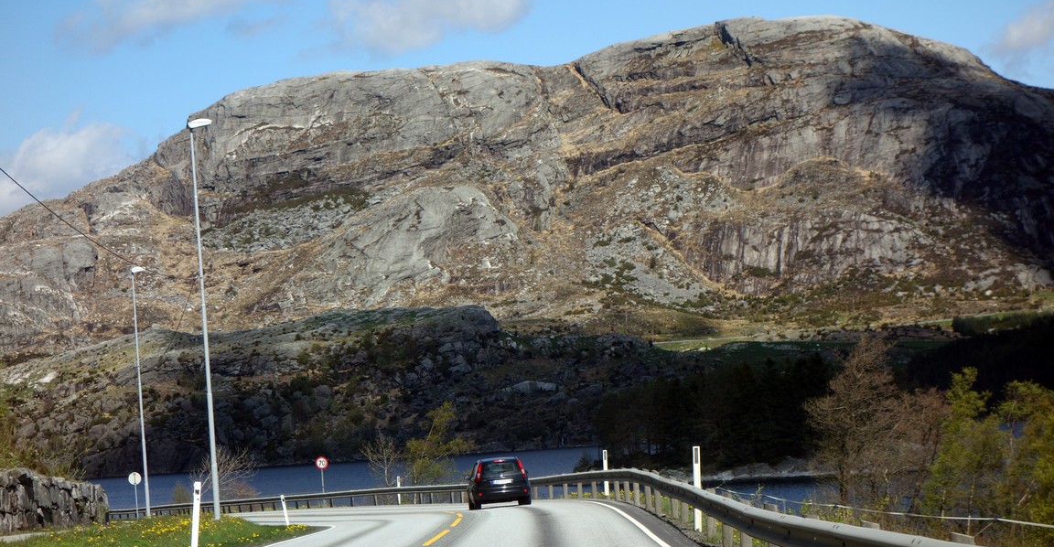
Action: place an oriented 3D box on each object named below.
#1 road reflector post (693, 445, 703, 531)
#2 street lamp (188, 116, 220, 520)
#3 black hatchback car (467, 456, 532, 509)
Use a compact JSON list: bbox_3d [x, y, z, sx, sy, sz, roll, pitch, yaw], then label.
[{"bbox_3d":[2.514,3.176,41.000,0.104,1.250,0.060,-2,-3,2],"label":"road reflector post"},{"bbox_3d":[-7.983,1.150,70.600,0.630,10.120,0.300,-4,-3,-5],"label":"street lamp"},{"bbox_3d":[-0.850,6.165,82.393,1.690,1.470,3.980,-4,-3,-4],"label":"black hatchback car"}]

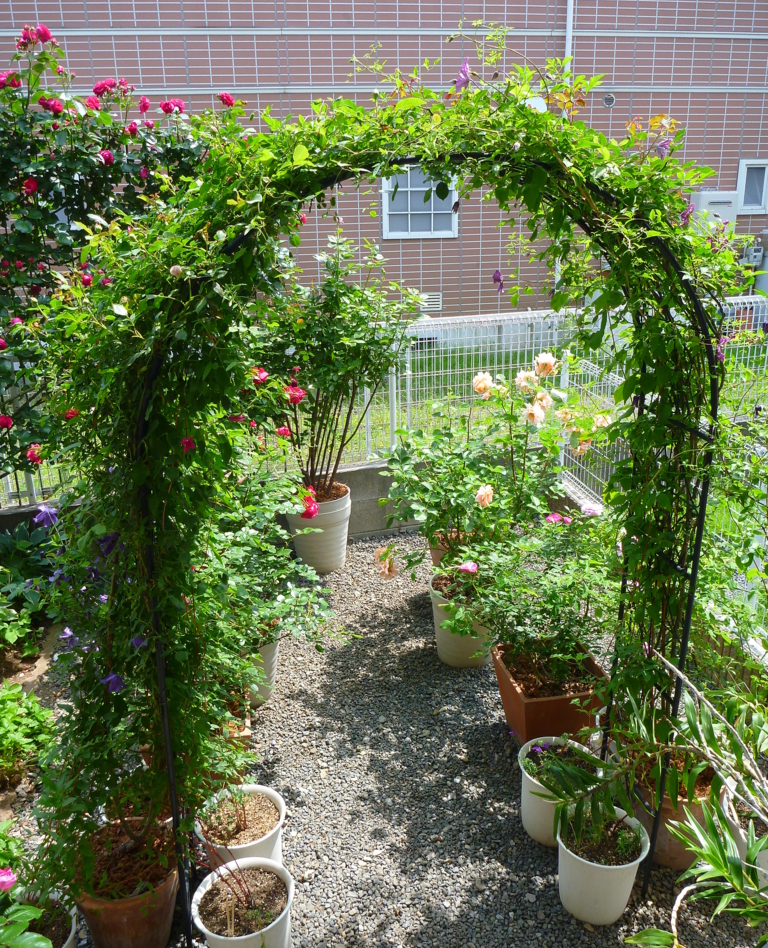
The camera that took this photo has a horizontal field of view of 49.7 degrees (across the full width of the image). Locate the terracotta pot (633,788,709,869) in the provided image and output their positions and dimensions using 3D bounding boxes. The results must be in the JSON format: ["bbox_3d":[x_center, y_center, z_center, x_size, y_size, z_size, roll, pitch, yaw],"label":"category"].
[{"bbox_3d":[0.847,0.989,2.404,0.255,0.265,0.255,-1,17,0],"label":"terracotta pot"}]

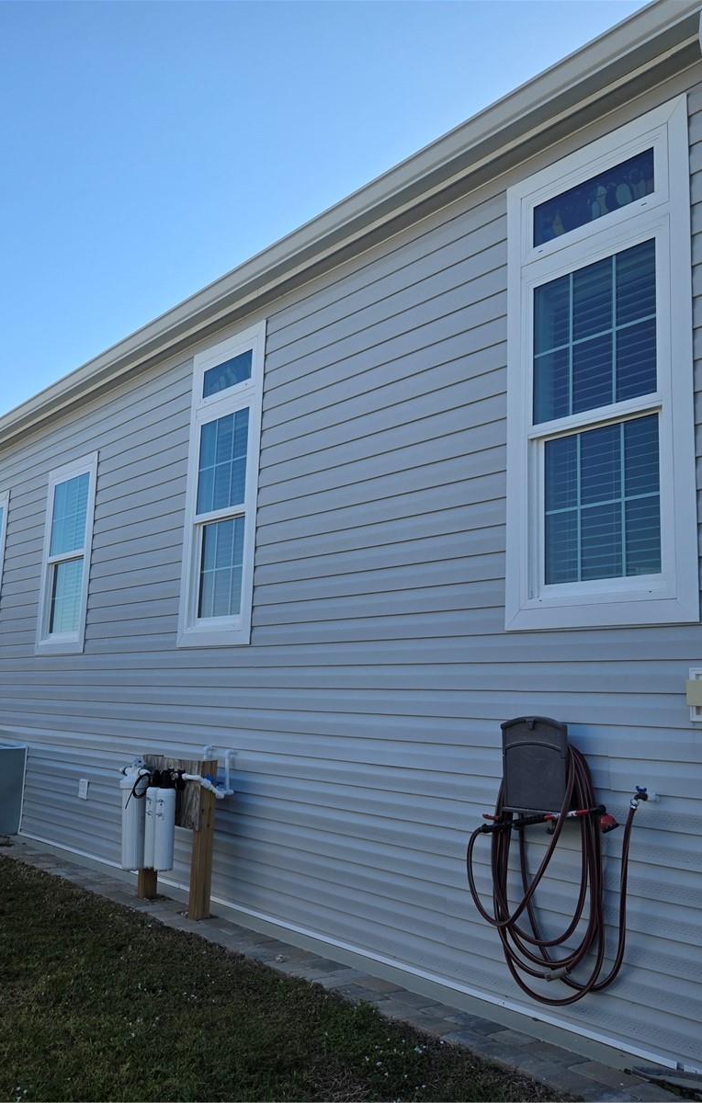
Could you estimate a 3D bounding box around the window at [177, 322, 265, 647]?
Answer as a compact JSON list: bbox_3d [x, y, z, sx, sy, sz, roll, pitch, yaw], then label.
[{"bbox_3d":[-0.861,-0.405,6.524,0.090,2.090,0.947,8,-11,-37],"label":"window"}]

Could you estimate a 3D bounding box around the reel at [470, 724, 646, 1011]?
[{"bbox_3d":[0.788,1.211,3.856,0.224,1.091,0.797,8,-11,-37],"label":"reel"}]

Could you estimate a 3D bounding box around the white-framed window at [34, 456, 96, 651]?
[{"bbox_3d":[-2.481,0.058,8.554,0.090,1.699,1.101,8,-11,-37],"label":"white-framed window"}]

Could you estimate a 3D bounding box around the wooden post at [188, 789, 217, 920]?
[{"bbox_3d":[-0.906,1.792,6.039,0.090,0.890,0.090,8,-11,-37],"label":"wooden post"}]

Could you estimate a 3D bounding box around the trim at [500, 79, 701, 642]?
[{"bbox_3d":[1.022,-0.728,4.125,0.090,2.106,0.950,8,-11,-37],"label":"trim"}]

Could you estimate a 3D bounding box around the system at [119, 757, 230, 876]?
[{"bbox_3d":[-1.156,1.659,6.206,0.288,0.656,1.040,8,-11,-37],"label":"system"}]

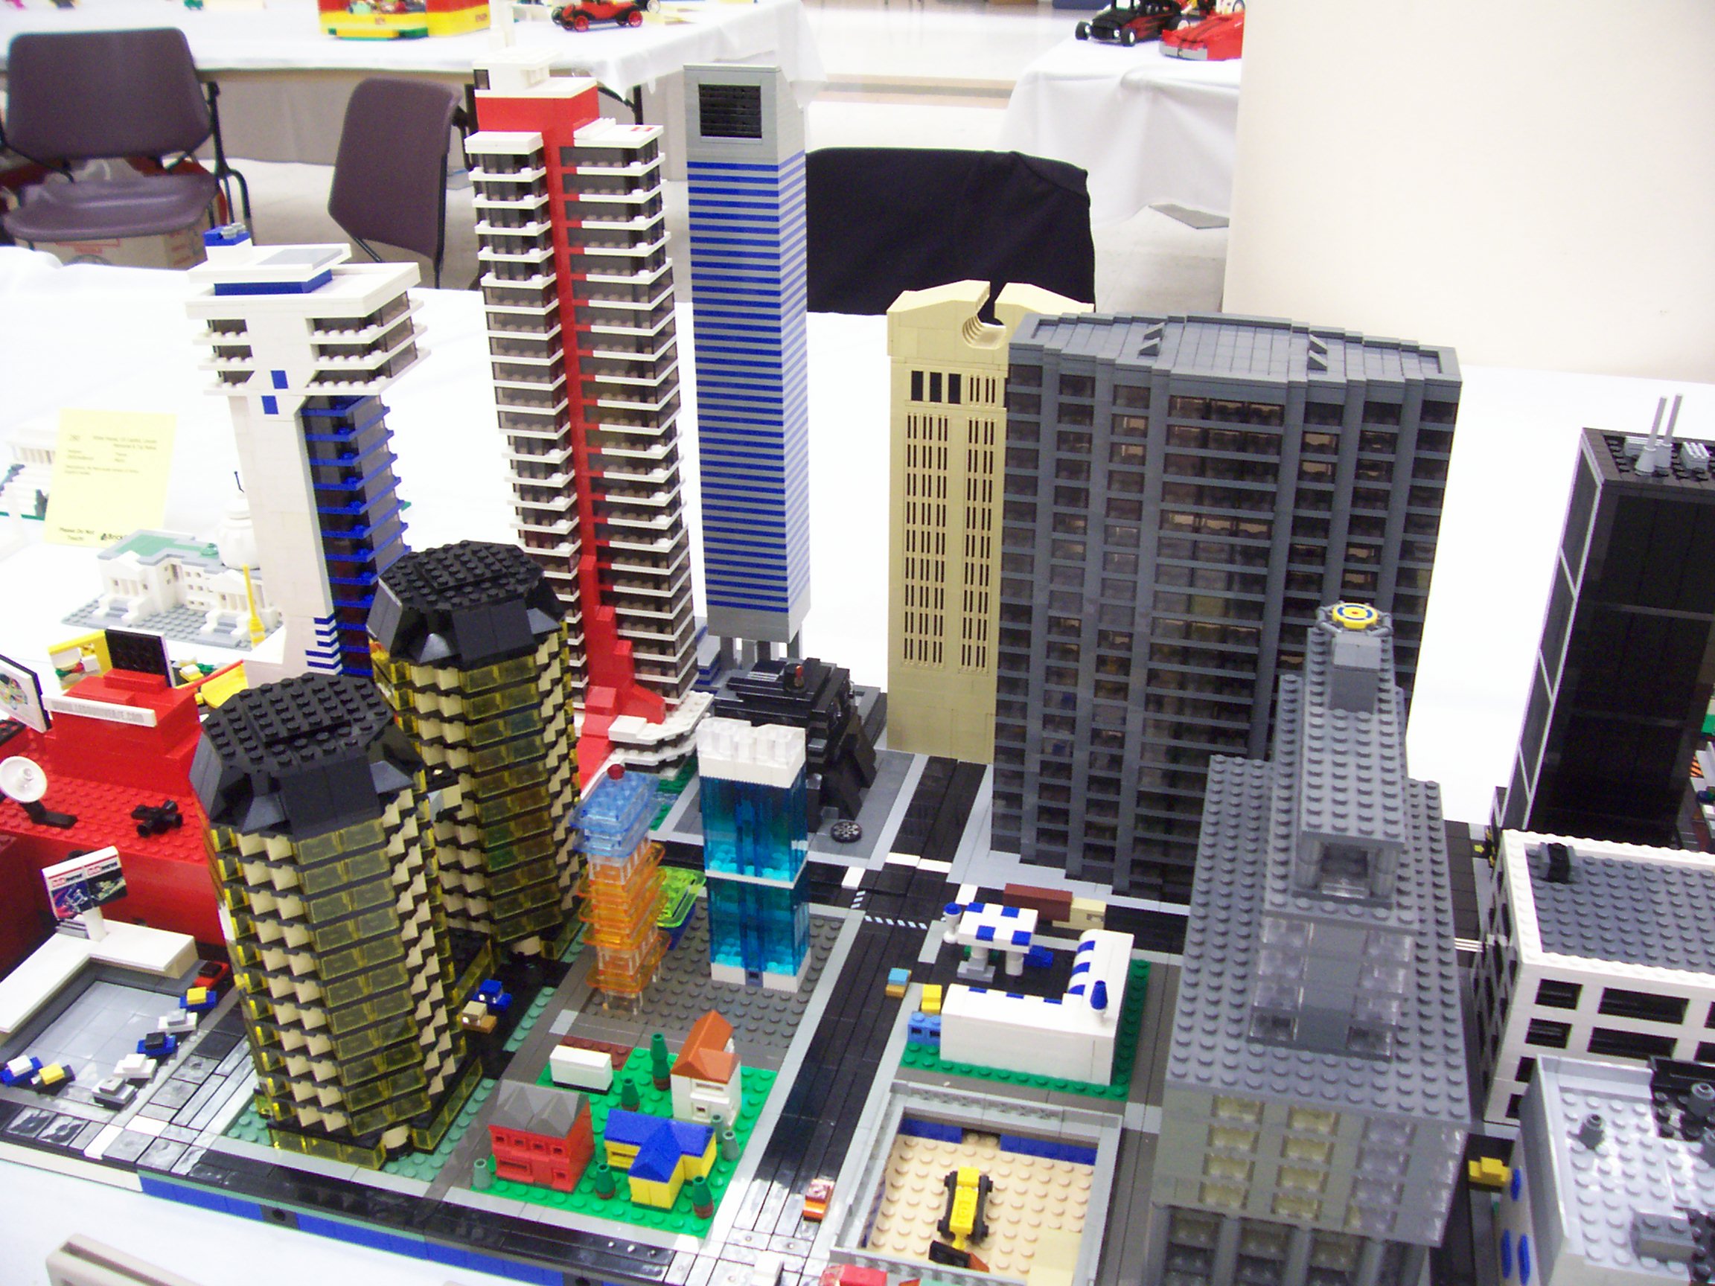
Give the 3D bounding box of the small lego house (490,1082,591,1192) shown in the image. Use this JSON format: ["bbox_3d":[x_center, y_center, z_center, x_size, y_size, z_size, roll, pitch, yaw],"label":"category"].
[{"bbox_3d":[-0.121,0.188,0.648,0.032,0.039,0.024,6,27,13],"label":"small lego house"}]

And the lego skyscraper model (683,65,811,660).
[{"bbox_3d":[-0.056,-0.135,0.917,0.048,0.355,0.050,6,27,13],"label":"lego skyscraper model"}]

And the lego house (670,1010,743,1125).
[{"bbox_3d":[-0.059,0.173,0.681,0.024,0.036,0.032,6,27,13],"label":"lego house"}]

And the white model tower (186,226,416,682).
[{"bbox_3d":[-0.265,-0.063,0.863,0.091,0.308,0.069,2,27,5],"label":"white model tower"}]

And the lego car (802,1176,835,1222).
[{"bbox_3d":[-0.015,0.209,0.637,0.008,0.009,0.017,6,27,13],"label":"lego car"}]

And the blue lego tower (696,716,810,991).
[{"bbox_3d":[-0.044,0.094,0.744,0.040,0.129,0.024,6,27,13],"label":"blue lego tower"}]

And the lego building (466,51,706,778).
[{"bbox_3d":[-0.137,-0.108,0.869,0.090,0.371,0.077,6,27,13],"label":"lego building"}]

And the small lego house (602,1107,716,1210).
[{"bbox_3d":[-0.078,0.196,0.644,0.040,0.026,0.033,6,27,13],"label":"small lego house"}]

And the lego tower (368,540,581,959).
[{"bbox_3d":[-0.171,0.052,0.765,0.078,0.185,0.077,6,27,13],"label":"lego tower"}]

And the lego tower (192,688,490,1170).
[{"bbox_3d":[-0.201,0.108,0.653,0.078,0.185,0.077,6,27,13],"label":"lego tower"}]

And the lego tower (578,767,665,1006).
[{"bbox_3d":[-0.102,0.106,0.739,0.028,0.113,0.046,6,27,13],"label":"lego tower"}]

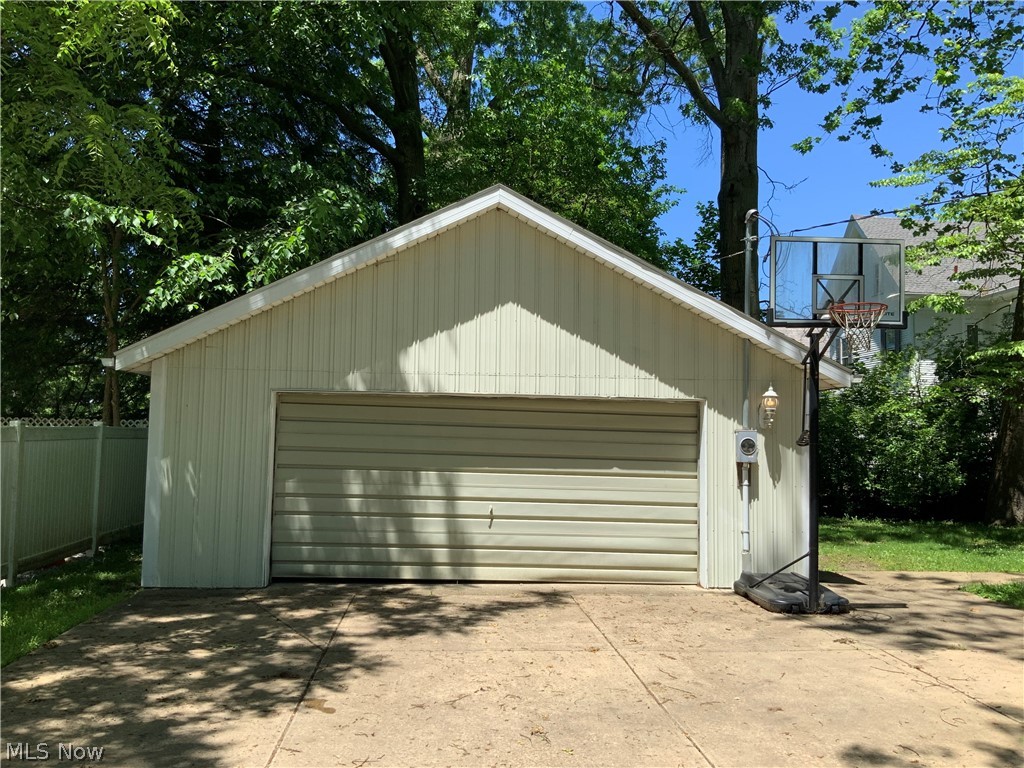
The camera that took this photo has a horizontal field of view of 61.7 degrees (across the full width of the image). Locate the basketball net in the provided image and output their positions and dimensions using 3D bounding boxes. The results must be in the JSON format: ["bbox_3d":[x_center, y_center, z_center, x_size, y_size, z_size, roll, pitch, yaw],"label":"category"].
[{"bbox_3d":[3.155,-0.487,7.810,0.490,0.440,0.500,2,-3,-2],"label":"basketball net"}]

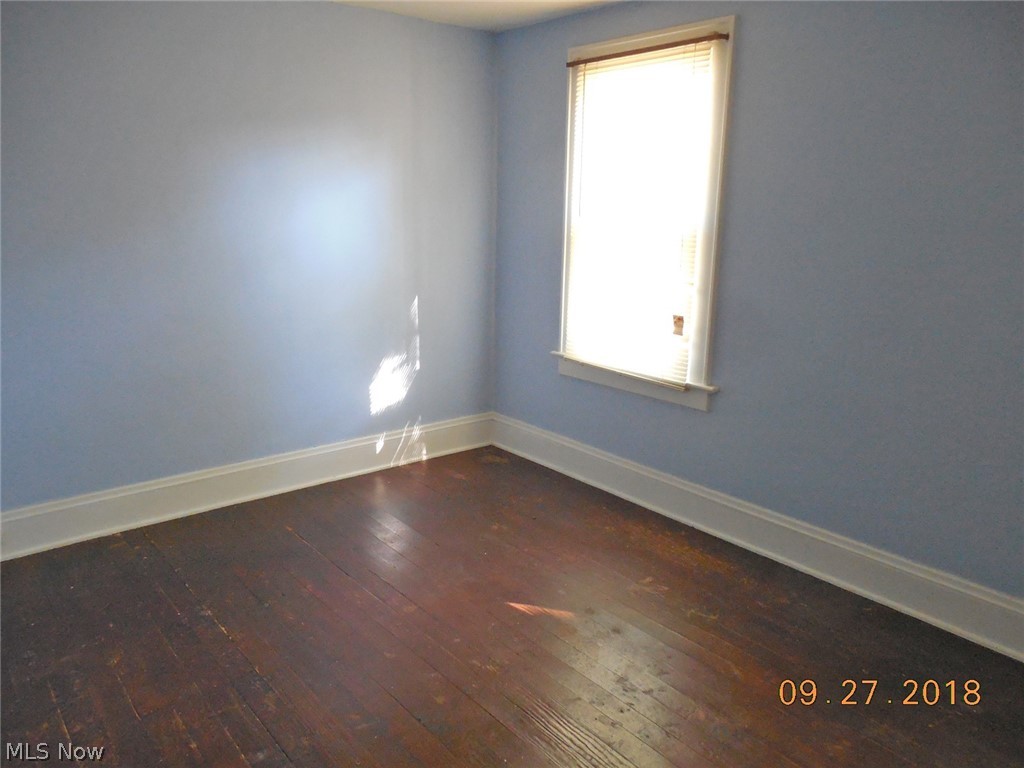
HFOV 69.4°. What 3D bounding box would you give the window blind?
[{"bbox_3d":[0.556,-0.760,3.422,0.070,1.433,0.830,-10,17,-38],"label":"window blind"}]

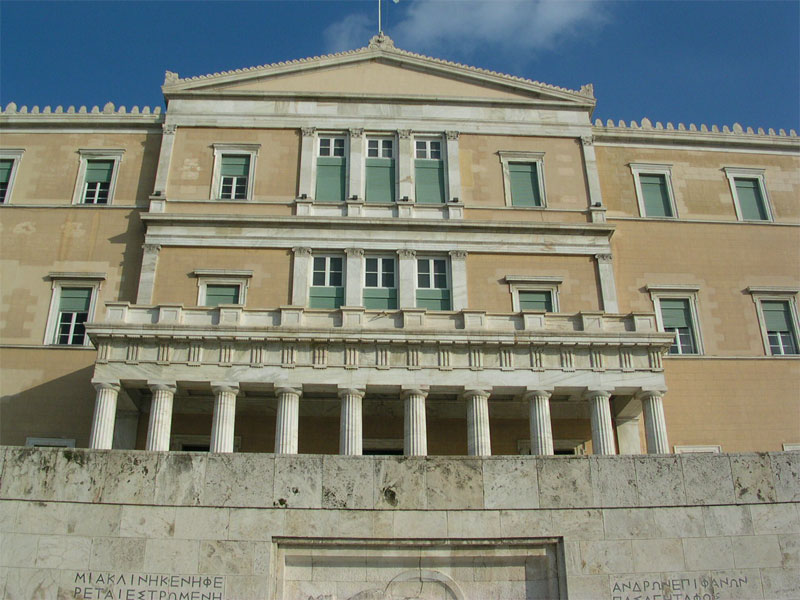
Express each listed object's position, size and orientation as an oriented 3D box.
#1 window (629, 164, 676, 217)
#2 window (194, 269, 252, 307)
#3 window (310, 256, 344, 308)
[{"bbox_3d":[12.620,-5.323,42.558,2.103,3.182,0.350,1,-27,-3],"label":"window"},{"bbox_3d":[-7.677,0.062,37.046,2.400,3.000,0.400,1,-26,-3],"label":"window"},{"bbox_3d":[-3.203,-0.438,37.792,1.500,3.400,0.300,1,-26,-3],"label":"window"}]

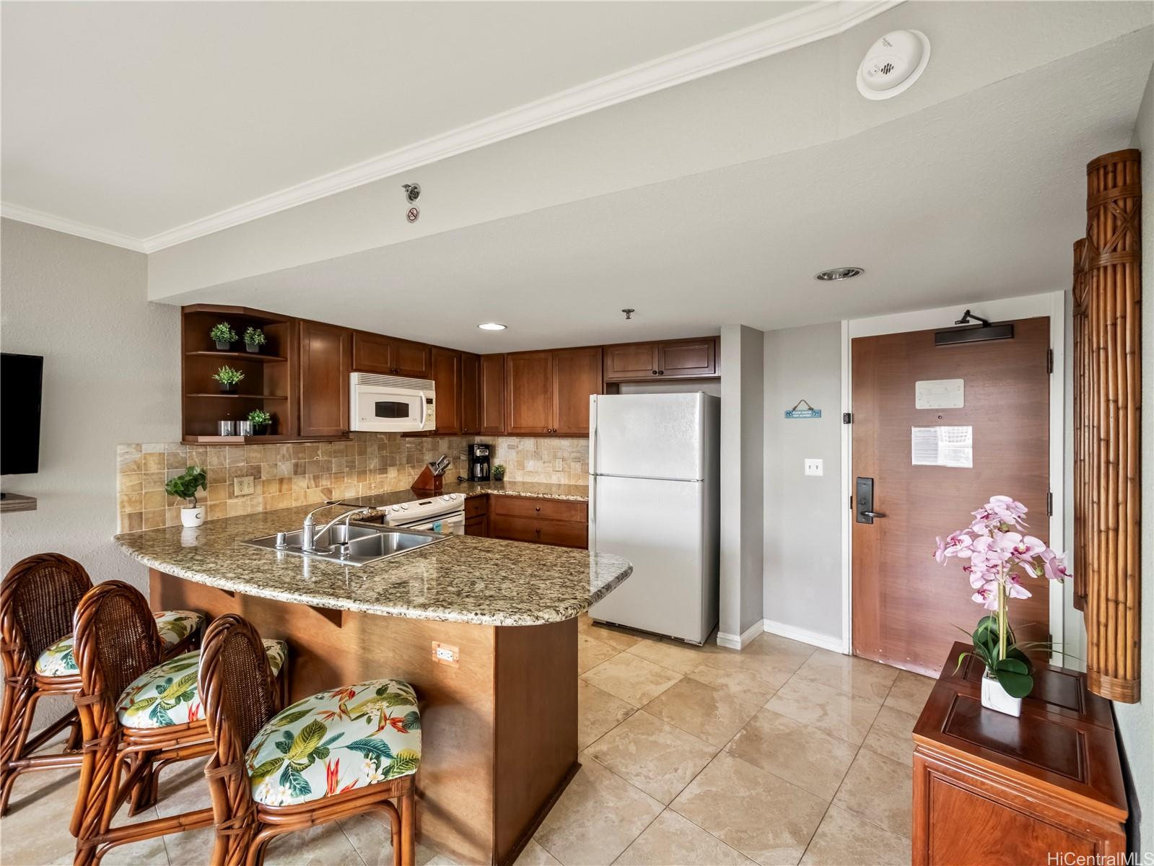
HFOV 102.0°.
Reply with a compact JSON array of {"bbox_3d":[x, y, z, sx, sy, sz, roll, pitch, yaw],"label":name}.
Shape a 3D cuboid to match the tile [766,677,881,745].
[{"bbox_3d":[1.304,1.458,2.481,0.454,0.010,0.454,0,0,44],"label":"tile"}]

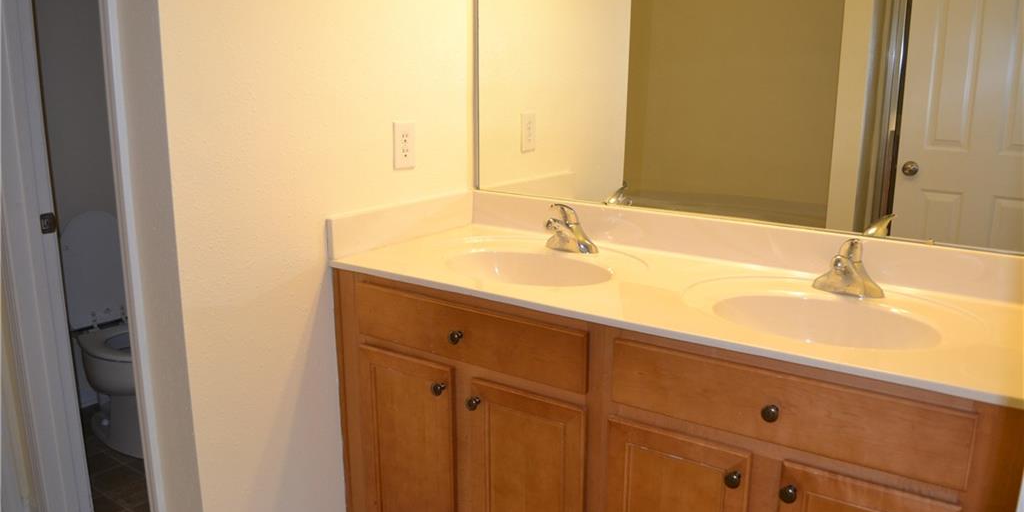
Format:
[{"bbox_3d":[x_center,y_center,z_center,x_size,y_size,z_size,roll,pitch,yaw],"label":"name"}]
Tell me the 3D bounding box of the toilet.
[{"bbox_3d":[-1.405,0.268,2.821,0.720,0.830,0.430,10,16,33],"label":"toilet"}]

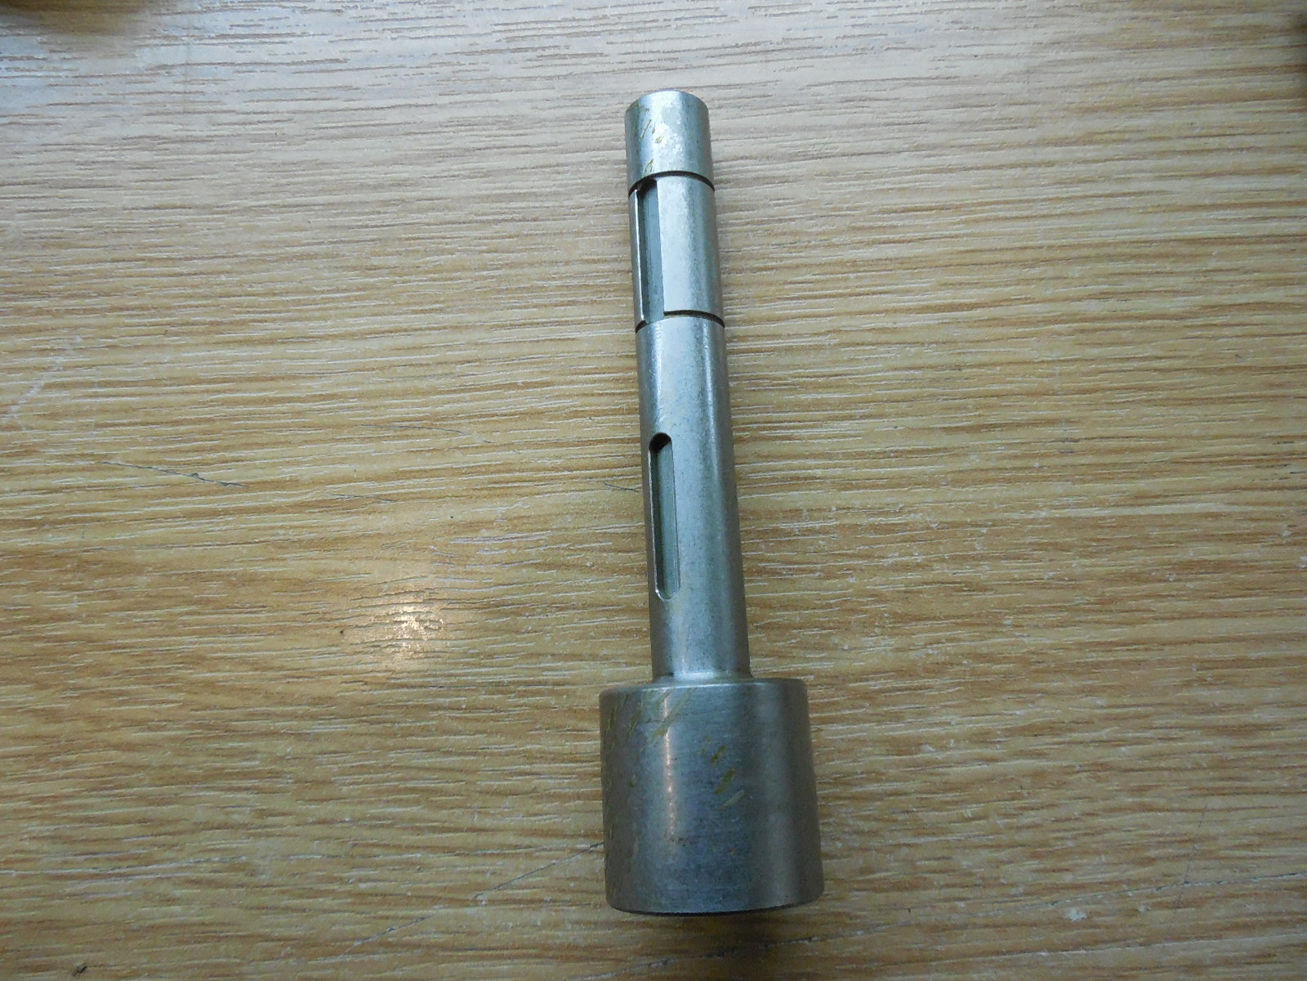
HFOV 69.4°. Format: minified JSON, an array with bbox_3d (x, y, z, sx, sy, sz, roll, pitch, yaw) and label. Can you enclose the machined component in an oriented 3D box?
[{"bbox_3d":[0.008,-0.006,0.211,0.043,0.043,0.178,-3,76,0],"label":"machined component"}]

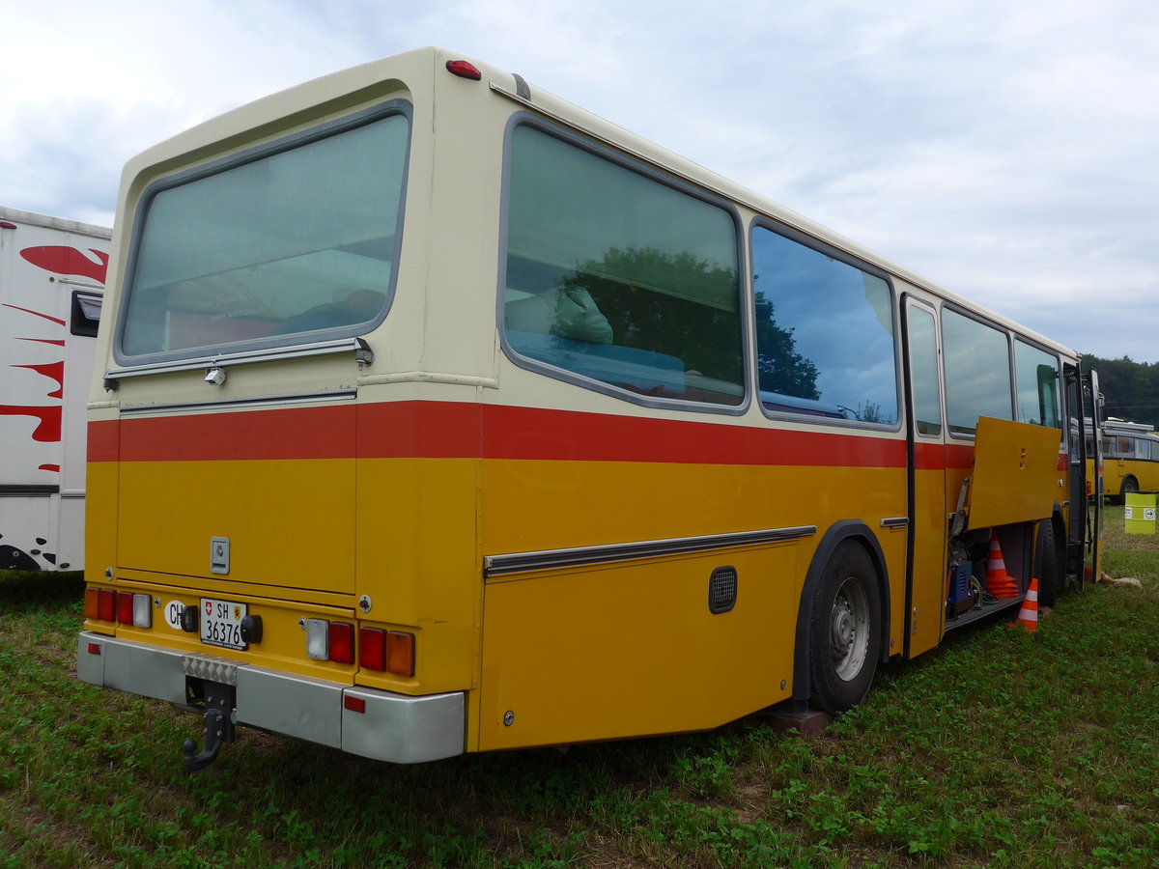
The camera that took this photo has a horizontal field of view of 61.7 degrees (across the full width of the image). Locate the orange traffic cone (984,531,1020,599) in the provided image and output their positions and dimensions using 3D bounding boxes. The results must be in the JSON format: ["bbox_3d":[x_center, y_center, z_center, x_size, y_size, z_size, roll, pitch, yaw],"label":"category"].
[{"bbox_3d":[3.846,1.186,8.930,0.285,0.630,0.285,1,-3,-22],"label":"orange traffic cone"}]

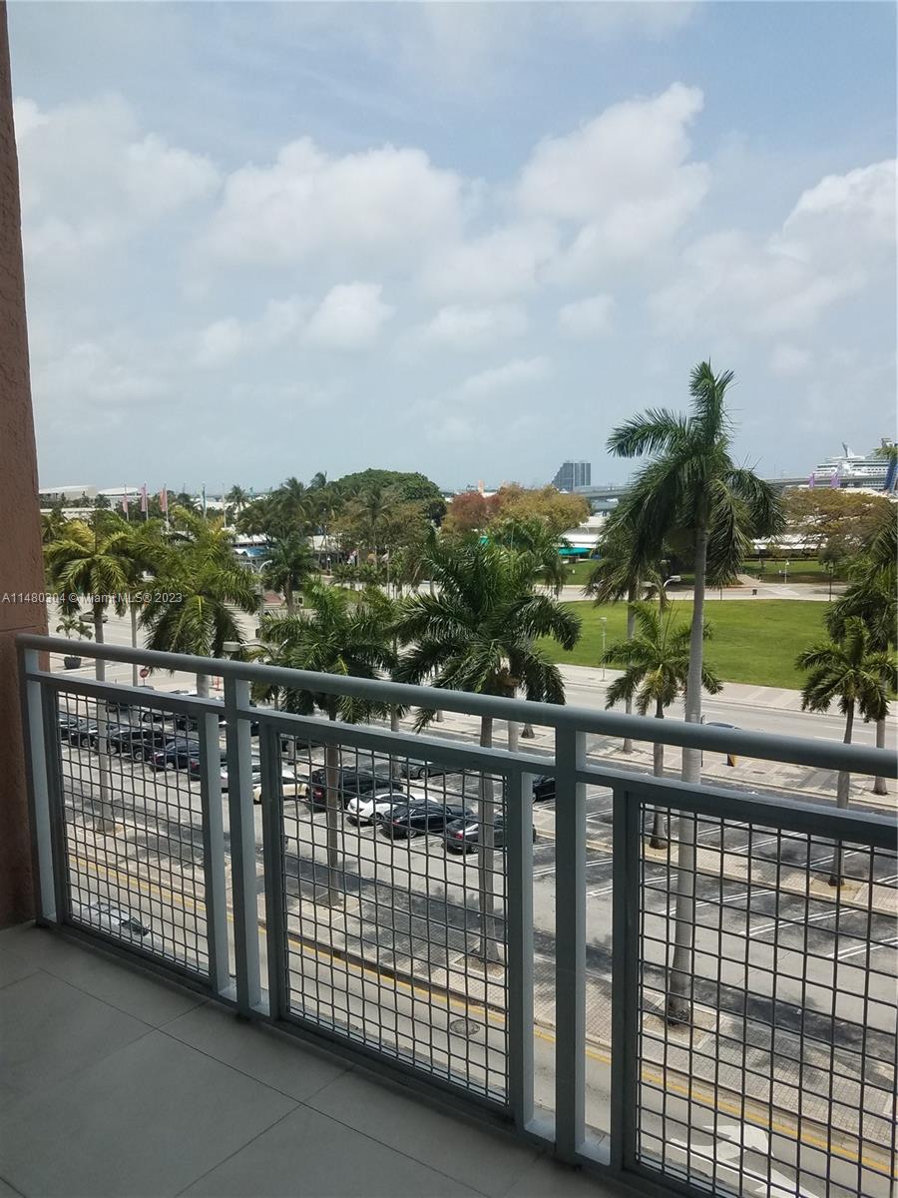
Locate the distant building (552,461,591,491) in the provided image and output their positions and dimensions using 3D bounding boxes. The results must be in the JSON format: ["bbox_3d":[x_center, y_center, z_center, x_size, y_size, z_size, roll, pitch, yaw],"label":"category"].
[{"bbox_3d":[162.902,-151.518,1198.452,51.920,61.020,32.000,0,7,8],"label":"distant building"}]

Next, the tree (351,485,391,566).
[{"bbox_3d":[-13.911,-11.590,164.723,7.000,17.810,7.000,-1,6,0],"label":"tree"}]

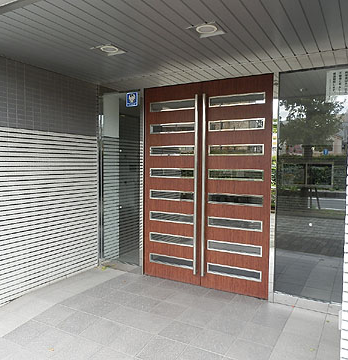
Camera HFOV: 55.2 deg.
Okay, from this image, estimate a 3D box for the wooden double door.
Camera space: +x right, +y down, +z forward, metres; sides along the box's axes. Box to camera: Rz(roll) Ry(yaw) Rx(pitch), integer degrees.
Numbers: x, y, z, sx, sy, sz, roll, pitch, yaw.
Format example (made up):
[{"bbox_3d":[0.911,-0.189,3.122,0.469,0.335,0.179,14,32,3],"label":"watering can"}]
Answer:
[{"bbox_3d":[0.319,0.065,3.858,1.579,2.368,0.100,2,4,28],"label":"wooden double door"}]

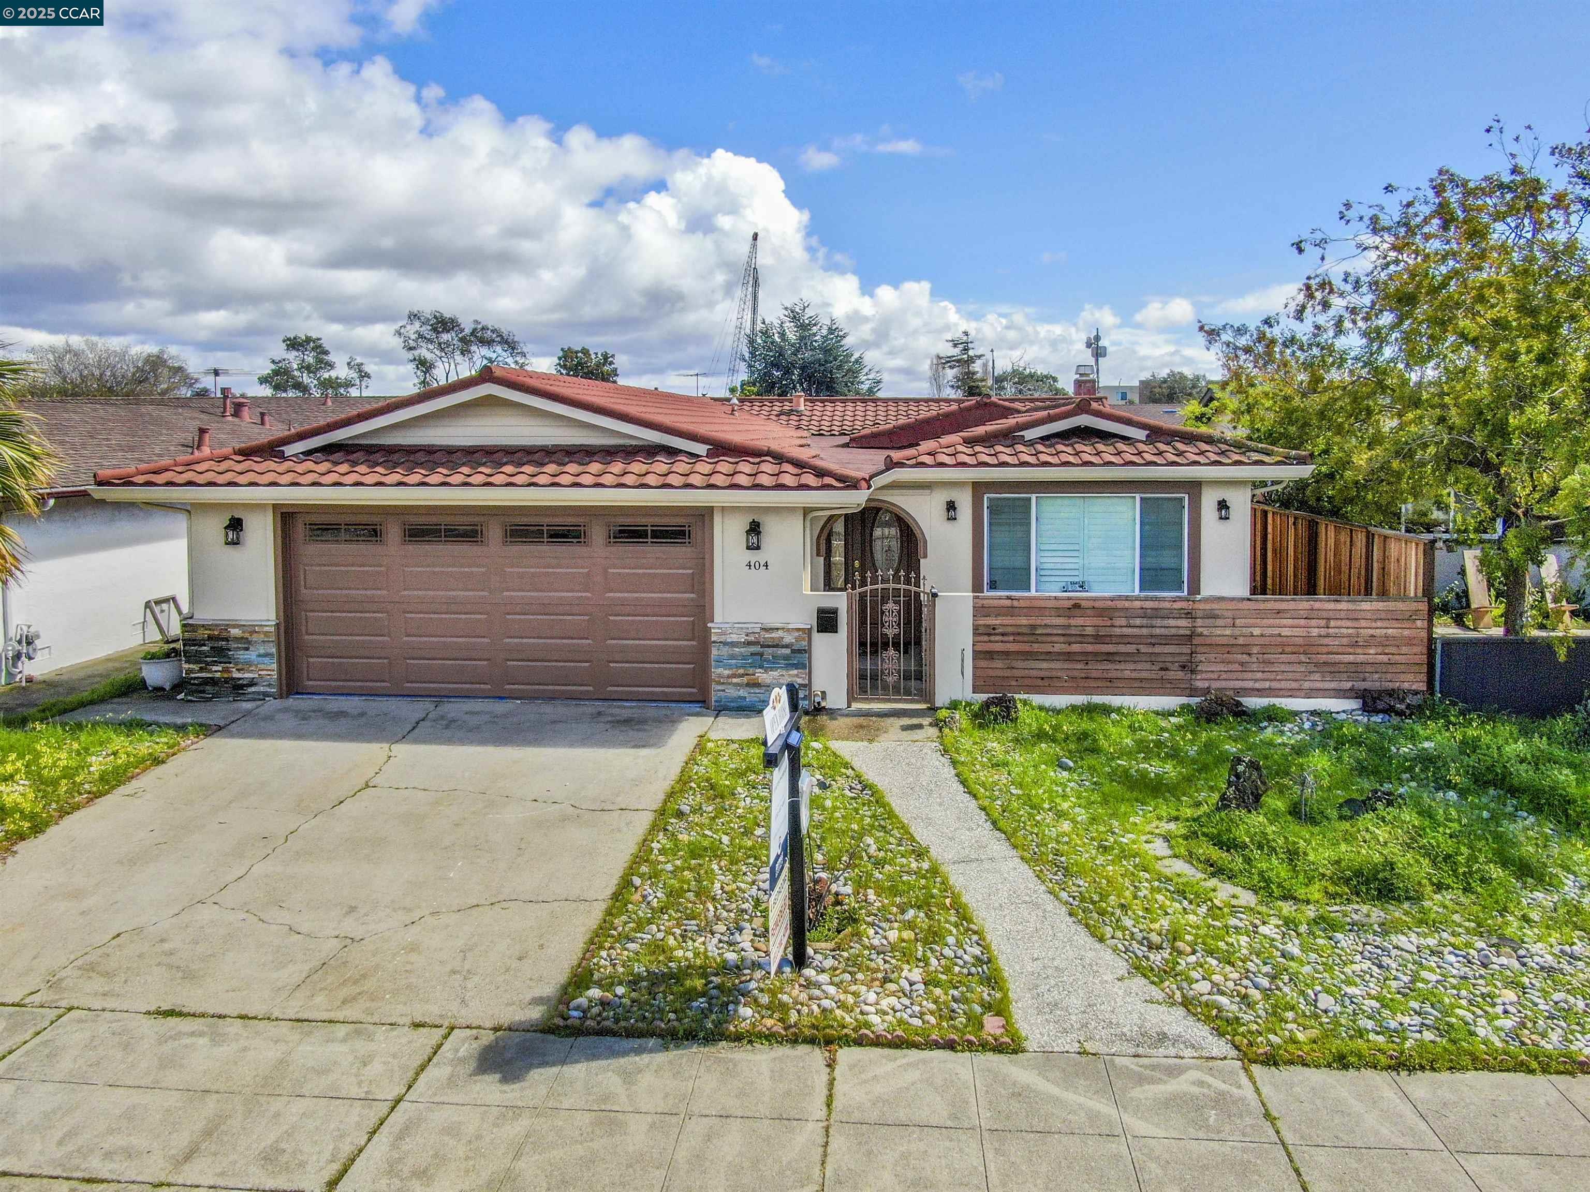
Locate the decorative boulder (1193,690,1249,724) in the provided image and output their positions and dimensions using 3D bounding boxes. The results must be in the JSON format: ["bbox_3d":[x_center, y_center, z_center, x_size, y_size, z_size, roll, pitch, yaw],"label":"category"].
[{"bbox_3d":[4.651,1.210,12.000,0.620,0.360,0.450,0,7,0],"label":"decorative boulder"}]

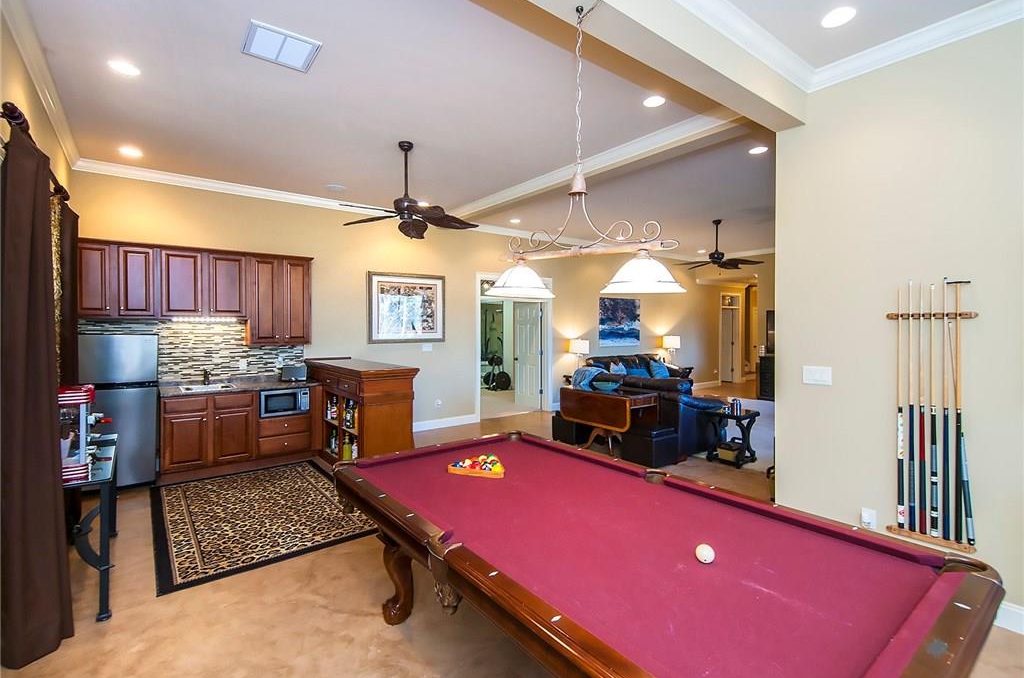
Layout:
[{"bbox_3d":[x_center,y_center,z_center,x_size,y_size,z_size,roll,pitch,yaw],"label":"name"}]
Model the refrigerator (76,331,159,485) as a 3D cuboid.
[{"bbox_3d":[-4.053,0.730,4.927,0.600,1.550,0.640,-1,2,-38],"label":"refrigerator"}]

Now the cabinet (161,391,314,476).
[{"bbox_3d":[-3.096,0.994,5.386,1.450,0.890,0.635,-1,2,-38],"label":"cabinet"}]

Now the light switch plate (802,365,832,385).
[{"bbox_3d":[2.018,0.242,3.130,0.010,0.116,0.170,-1,2,-38],"label":"light switch plate"}]

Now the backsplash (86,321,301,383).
[{"bbox_3d":[-3.527,0.112,5.440,2.160,0.690,0.015,-1,2,-38],"label":"backsplash"}]

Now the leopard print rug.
[{"bbox_3d":[-2.224,1.460,4.171,1.500,0.012,2.400,-1,2,-38],"label":"leopard print rug"}]

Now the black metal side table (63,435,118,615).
[{"bbox_3d":[-2.686,1.120,2.970,0.350,0.760,1.330,-1,2,-38],"label":"black metal side table"}]

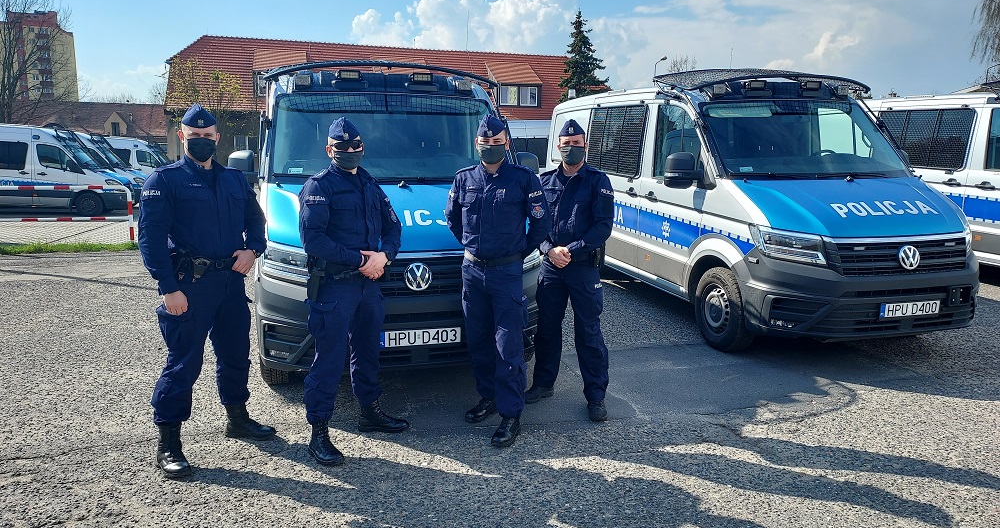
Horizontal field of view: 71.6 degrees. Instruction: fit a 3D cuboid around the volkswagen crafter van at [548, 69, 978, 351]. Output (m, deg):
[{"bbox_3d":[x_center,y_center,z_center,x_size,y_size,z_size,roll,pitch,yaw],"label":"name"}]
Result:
[{"bbox_3d":[2.305,-0.828,7.789,2.120,2.450,5.980,-2,9,-13],"label":"volkswagen crafter van"}]

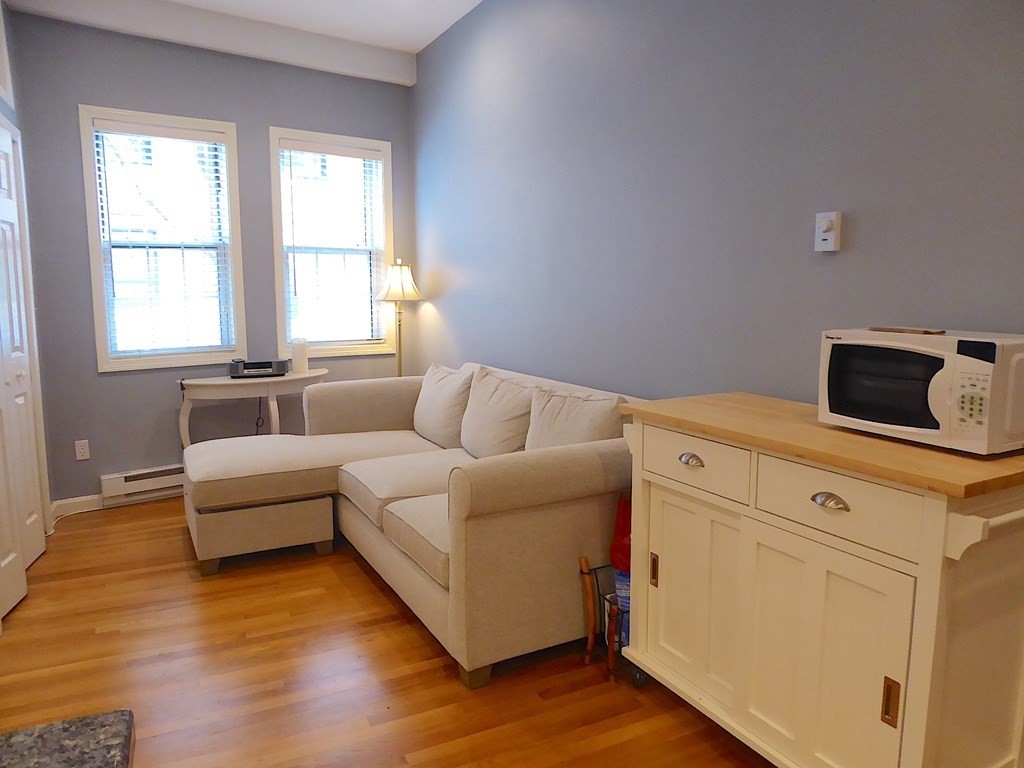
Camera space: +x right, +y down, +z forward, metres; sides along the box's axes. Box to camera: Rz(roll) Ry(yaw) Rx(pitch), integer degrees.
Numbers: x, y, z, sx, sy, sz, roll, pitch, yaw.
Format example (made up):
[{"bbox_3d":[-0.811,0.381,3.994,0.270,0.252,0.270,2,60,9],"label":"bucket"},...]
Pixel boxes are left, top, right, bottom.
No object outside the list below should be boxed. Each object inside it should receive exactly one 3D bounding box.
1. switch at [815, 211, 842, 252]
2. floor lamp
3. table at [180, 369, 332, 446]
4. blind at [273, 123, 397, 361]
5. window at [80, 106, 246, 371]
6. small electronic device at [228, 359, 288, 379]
[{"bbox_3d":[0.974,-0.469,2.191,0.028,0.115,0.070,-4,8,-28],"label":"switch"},{"bbox_3d":[-0.777,-0.099,4.992,0.365,1.548,0.365,-4,8,-33],"label":"floor lamp"},{"bbox_3d":[-1.569,0.347,4.563,0.965,0.759,0.406,-4,8,-33],"label":"table"},{"bbox_3d":[-1.216,-0.946,4.933,0.827,1.479,0.071,-4,8,-33],"label":"blind"},{"bbox_3d":[-2.106,-0.862,4.366,0.823,1.497,0.071,-4,8,-33],"label":"window"},{"bbox_3d":[-1.603,-0.092,4.498,0.350,0.104,0.203,-4,8,-33],"label":"small electronic device"}]

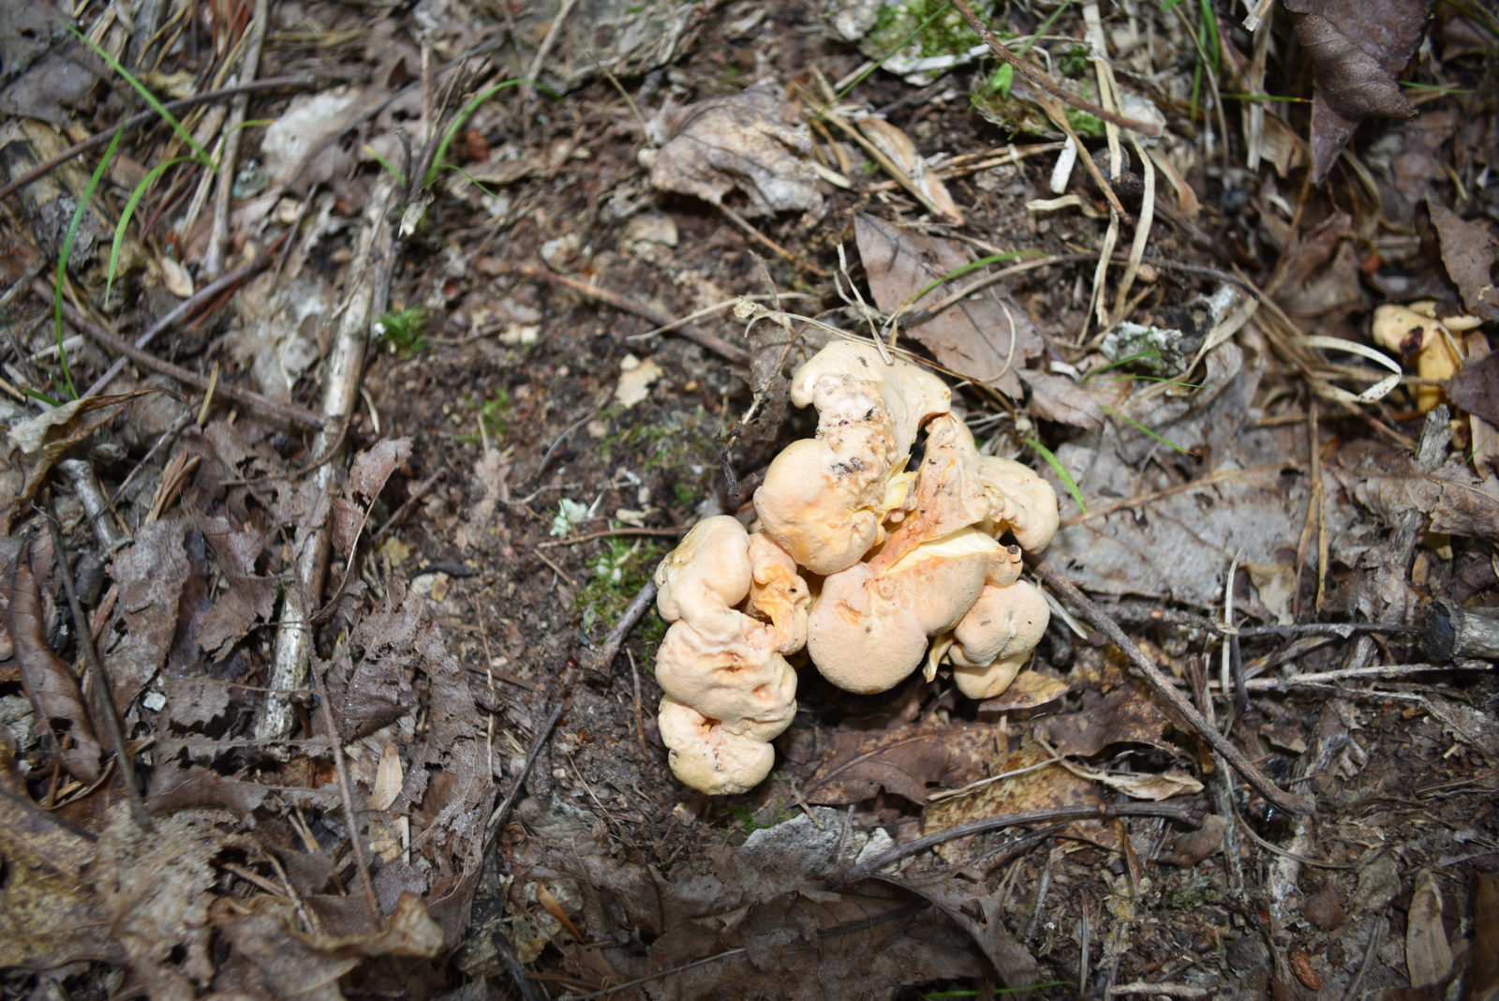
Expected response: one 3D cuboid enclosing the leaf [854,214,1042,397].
[{"bbox_3d":[0.089,-0.097,0.531,0.128,0.018,0.058,37,63,22],"label":"leaf"}]

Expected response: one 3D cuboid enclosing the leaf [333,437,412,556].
[{"bbox_3d":[-0.169,-0.006,0.493,0.020,0.022,0.053,25,61,15],"label":"leaf"}]

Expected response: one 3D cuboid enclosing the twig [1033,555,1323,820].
[{"bbox_3d":[0.152,0.066,0.421,0.010,0.011,0.137,-35,63,-21],"label":"twig"}]

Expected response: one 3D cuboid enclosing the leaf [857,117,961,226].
[{"bbox_3d":[0.089,-0.180,0.609,0.014,0.012,0.088,-30,63,-17],"label":"leaf"}]

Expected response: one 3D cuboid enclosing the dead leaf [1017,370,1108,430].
[{"bbox_3d":[0.137,-0.045,0.496,0.039,0.011,0.031,7,56,5],"label":"dead leaf"}]

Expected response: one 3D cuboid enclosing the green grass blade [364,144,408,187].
[{"bbox_3d":[-0.194,-0.177,0.598,0.021,0.017,0.007,25,61,15],"label":"green grass blade"}]

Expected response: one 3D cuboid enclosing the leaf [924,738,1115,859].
[{"bbox_3d":[0.102,0.114,0.430,0.071,0.011,0.042,-3,58,-2],"label":"leaf"}]

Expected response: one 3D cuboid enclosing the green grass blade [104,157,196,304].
[{"bbox_3d":[-0.300,-0.140,0.563,0.014,0.039,0.084,27,62,16],"label":"green grass blade"}]

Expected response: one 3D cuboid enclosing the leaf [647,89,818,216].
[{"bbox_3d":[-0.007,-0.173,0.573,0.090,0.035,0.078,0,56,0],"label":"leaf"}]

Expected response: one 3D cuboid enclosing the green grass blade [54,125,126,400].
[{"bbox_3d":[-0.320,-0.122,0.552,0.016,0.048,0.148,0,58,0],"label":"green grass blade"}]

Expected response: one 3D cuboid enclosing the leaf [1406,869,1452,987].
[{"bbox_3d":[0.228,0.144,0.376,0.013,0.007,0.042,18,58,12],"label":"leaf"}]

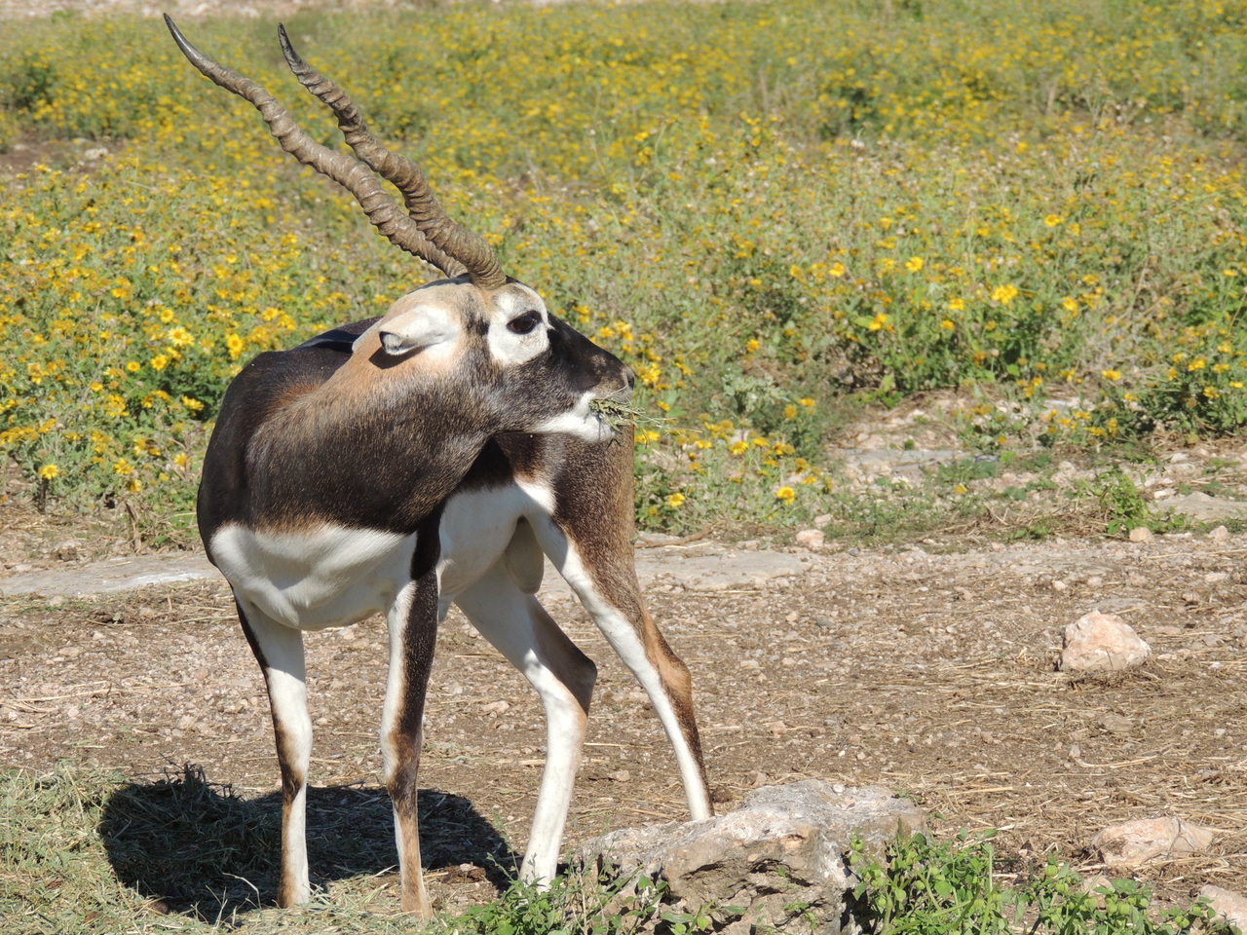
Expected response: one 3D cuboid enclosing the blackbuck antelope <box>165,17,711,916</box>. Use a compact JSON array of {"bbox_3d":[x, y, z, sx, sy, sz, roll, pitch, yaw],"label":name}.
[{"bbox_3d":[-0.212,-0.005,9.216,0.497,1.127,1.031,3,6,31],"label":"blackbuck antelope"}]

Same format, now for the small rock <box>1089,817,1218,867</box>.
[{"bbox_3d":[0.702,0.498,9.569,0.162,0.055,0.105,0,6,0],"label":"small rock"}]

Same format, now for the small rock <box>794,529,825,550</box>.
[{"bbox_3d":[0.347,0.134,13.446,0.058,0.036,0.046,0,6,0],"label":"small rock"}]

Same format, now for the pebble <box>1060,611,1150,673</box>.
[{"bbox_3d":[0.779,0.278,11.651,0.145,0.091,0.115,0,6,0],"label":"pebble"}]

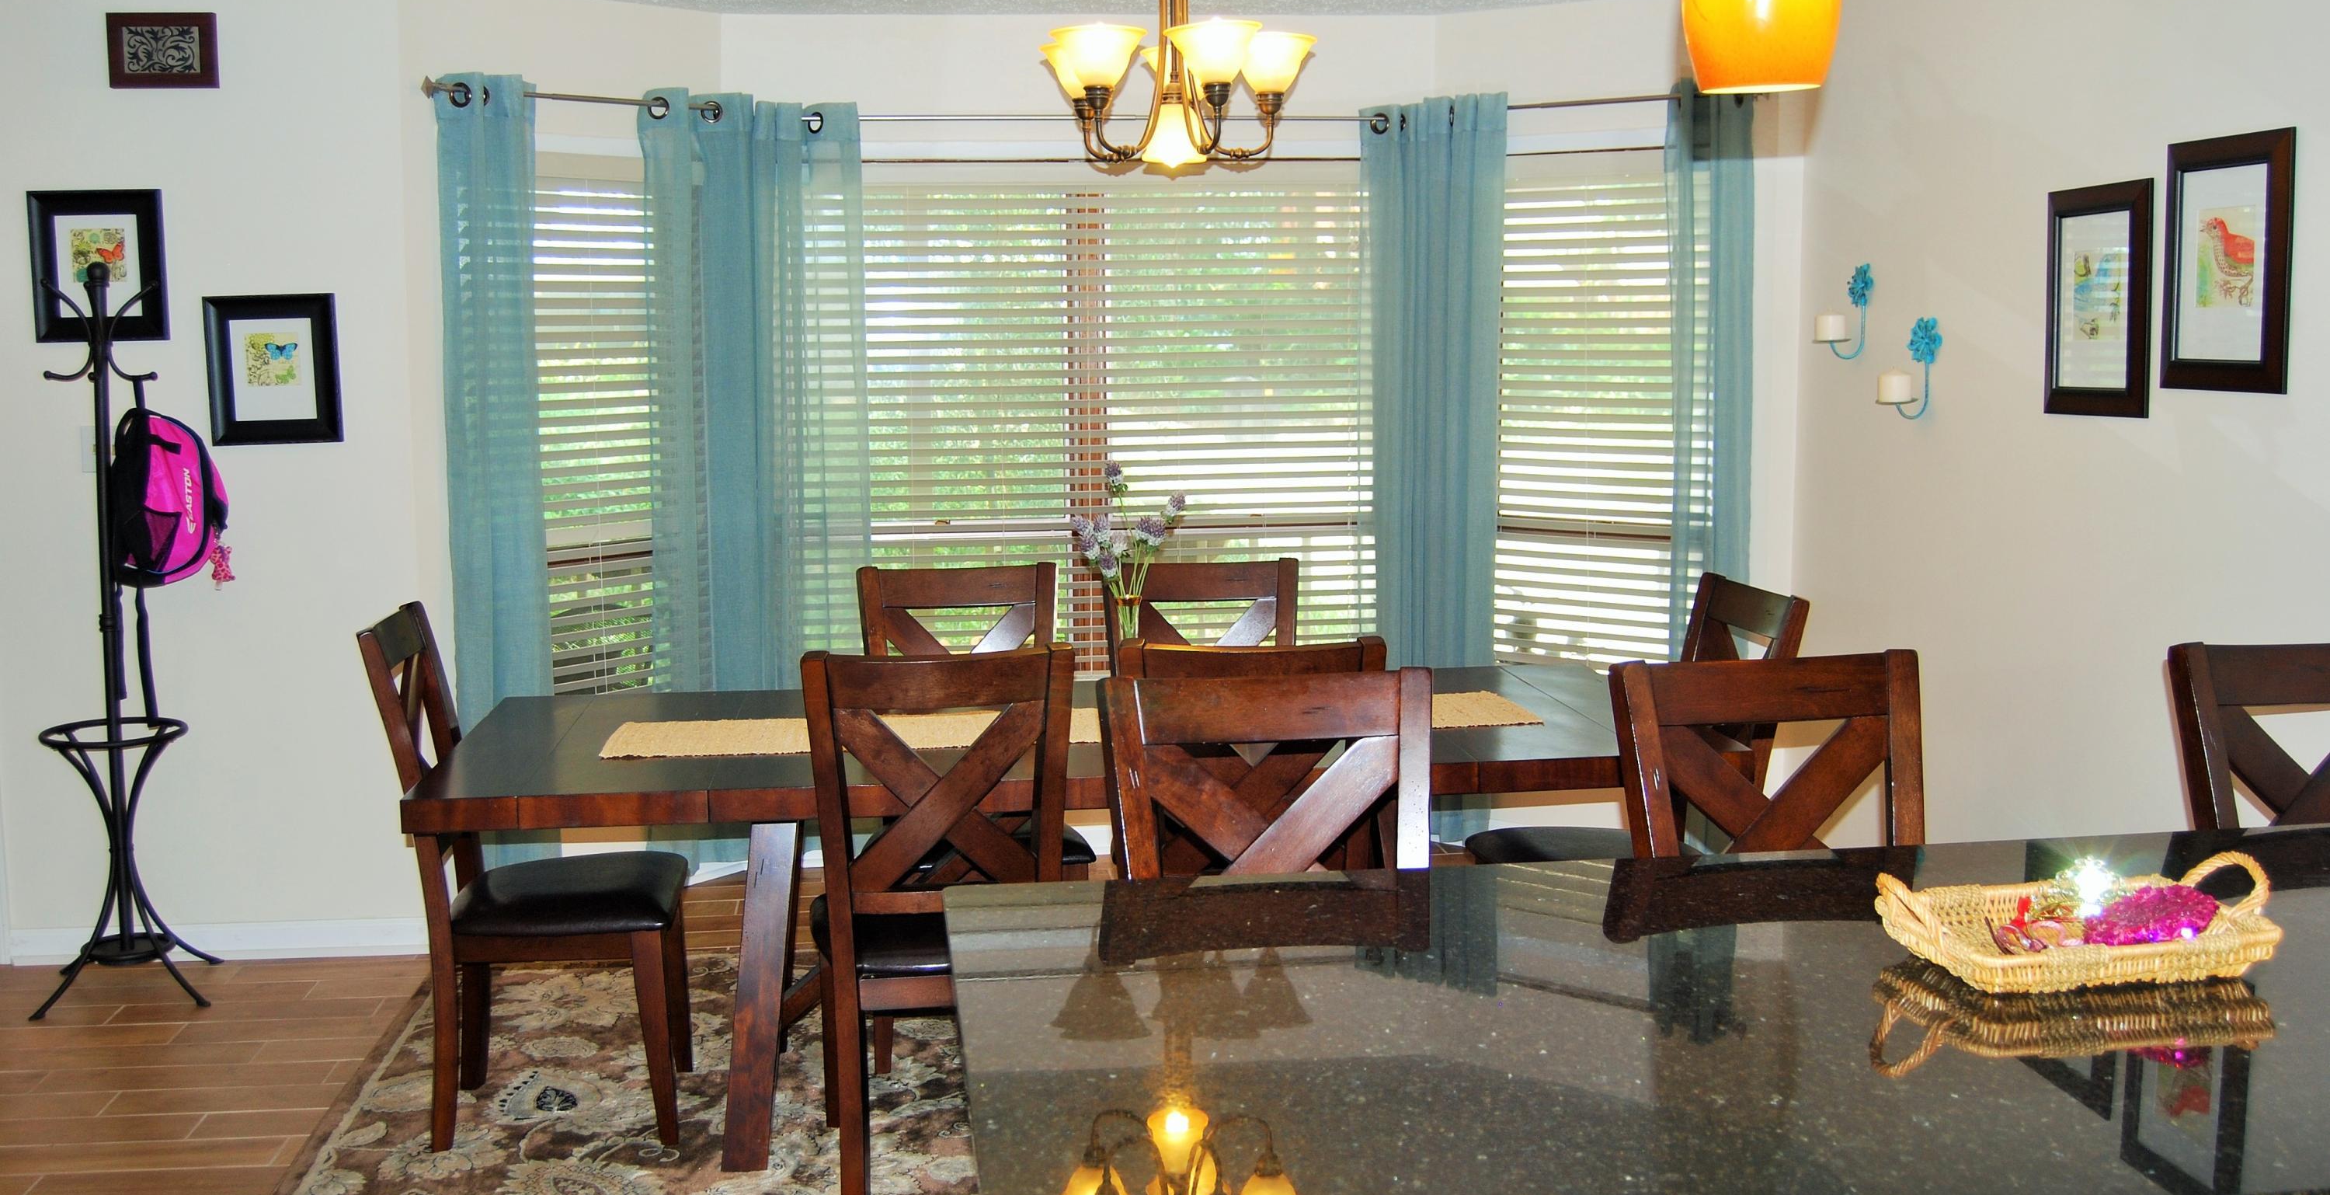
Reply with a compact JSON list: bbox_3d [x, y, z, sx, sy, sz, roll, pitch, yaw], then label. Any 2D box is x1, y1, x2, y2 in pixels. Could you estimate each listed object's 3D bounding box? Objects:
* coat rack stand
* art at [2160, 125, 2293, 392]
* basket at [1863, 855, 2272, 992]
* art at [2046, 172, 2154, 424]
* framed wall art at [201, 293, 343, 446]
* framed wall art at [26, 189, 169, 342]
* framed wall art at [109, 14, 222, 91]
[{"bbox_3d":[-2.514,0.085,5.090,0.410,1.740,0.410,-3,8,-17],"label":"coat rack stand"},{"bbox_3d":[1.899,-0.596,3.827,0.025,0.453,0.365,-1,7,-8],"label":"art"},{"bbox_3d":[0.952,0.328,2.217,0.410,0.103,0.240,-2,7,-12],"label":"basket"},{"bbox_3d":[1.840,-0.583,4.237,0.025,0.455,0.335,-2,7,-10],"label":"art"},{"bbox_3d":[-2.190,-0.559,5.259,0.309,0.363,0.025,-1,7,-8],"label":"framed wall art"},{"bbox_3d":[-2.578,-0.801,5.176,0.307,0.361,0.025,-1,7,-8],"label":"framed wall art"},{"bbox_3d":[-2.403,-1.310,5.137,0.250,0.175,0.025,-1,7,-8],"label":"framed wall art"}]

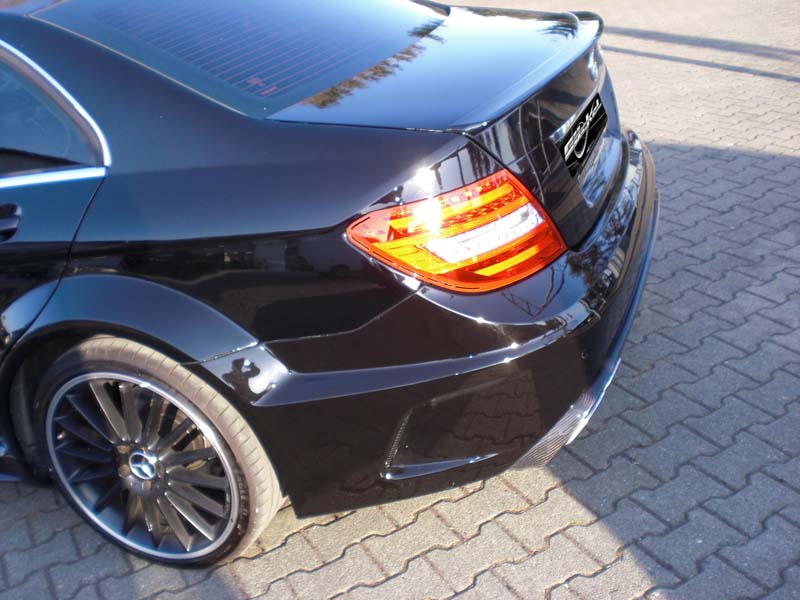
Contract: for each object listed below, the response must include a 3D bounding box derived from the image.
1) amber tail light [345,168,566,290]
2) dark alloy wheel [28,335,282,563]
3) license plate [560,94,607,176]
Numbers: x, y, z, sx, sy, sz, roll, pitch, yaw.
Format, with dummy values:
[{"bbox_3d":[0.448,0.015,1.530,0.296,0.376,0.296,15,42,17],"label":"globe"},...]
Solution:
[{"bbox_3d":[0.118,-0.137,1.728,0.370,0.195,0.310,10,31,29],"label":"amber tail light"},{"bbox_3d":[-0.571,0.345,2.144,0.638,0.638,0.255,4,27,20],"label":"dark alloy wheel"},{"bbox_3d":[0.475,-0.447,2.252,0.020,0.107,0.520,-16,20,29],"label":"license plate"}]

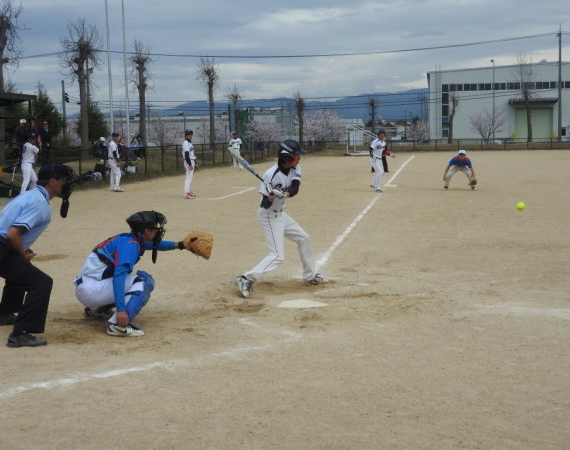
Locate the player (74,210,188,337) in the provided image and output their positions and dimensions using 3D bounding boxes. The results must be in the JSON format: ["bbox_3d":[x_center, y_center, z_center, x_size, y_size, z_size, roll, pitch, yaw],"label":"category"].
[{"bbox_3d":[-1.342,0.377,8.484,1.082,1.000,0.850,-4,6,-23],"label":"player"}]

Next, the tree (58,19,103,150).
[{"bbox_3d":[-10.594,-7.027,49.631,2.300,7.330,2.300,-1,6,0],"label":"tree"}]

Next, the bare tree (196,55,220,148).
[{"bbox_3d":[-5.626,-9.226,71.644,1.900,7.090,1.900,-1,6,0],"label":"bare tree"}]

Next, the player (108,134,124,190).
[{"bbox_3d":[-4.760,-1.752,26.666,0.420,1.660,0.500,0,6,12],"label":"player"}]

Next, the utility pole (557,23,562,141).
[{"bbox_3d":[25.846,-13.219,89.446,0.360,11.010,0.360,-1,6,0],"label":"utility pole"}]

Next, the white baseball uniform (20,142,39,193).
[{"bbox_3d":[-7.016,-1.531,26.135,0.450,1.400,0.500,-3,6,-12],"label":"white baseball uniform"}]

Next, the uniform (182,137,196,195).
[{"bbox_3d":[-2.472,-1.486,24.430,0.330,1.430,0.470,1,6,26],"label":"uniform"}]

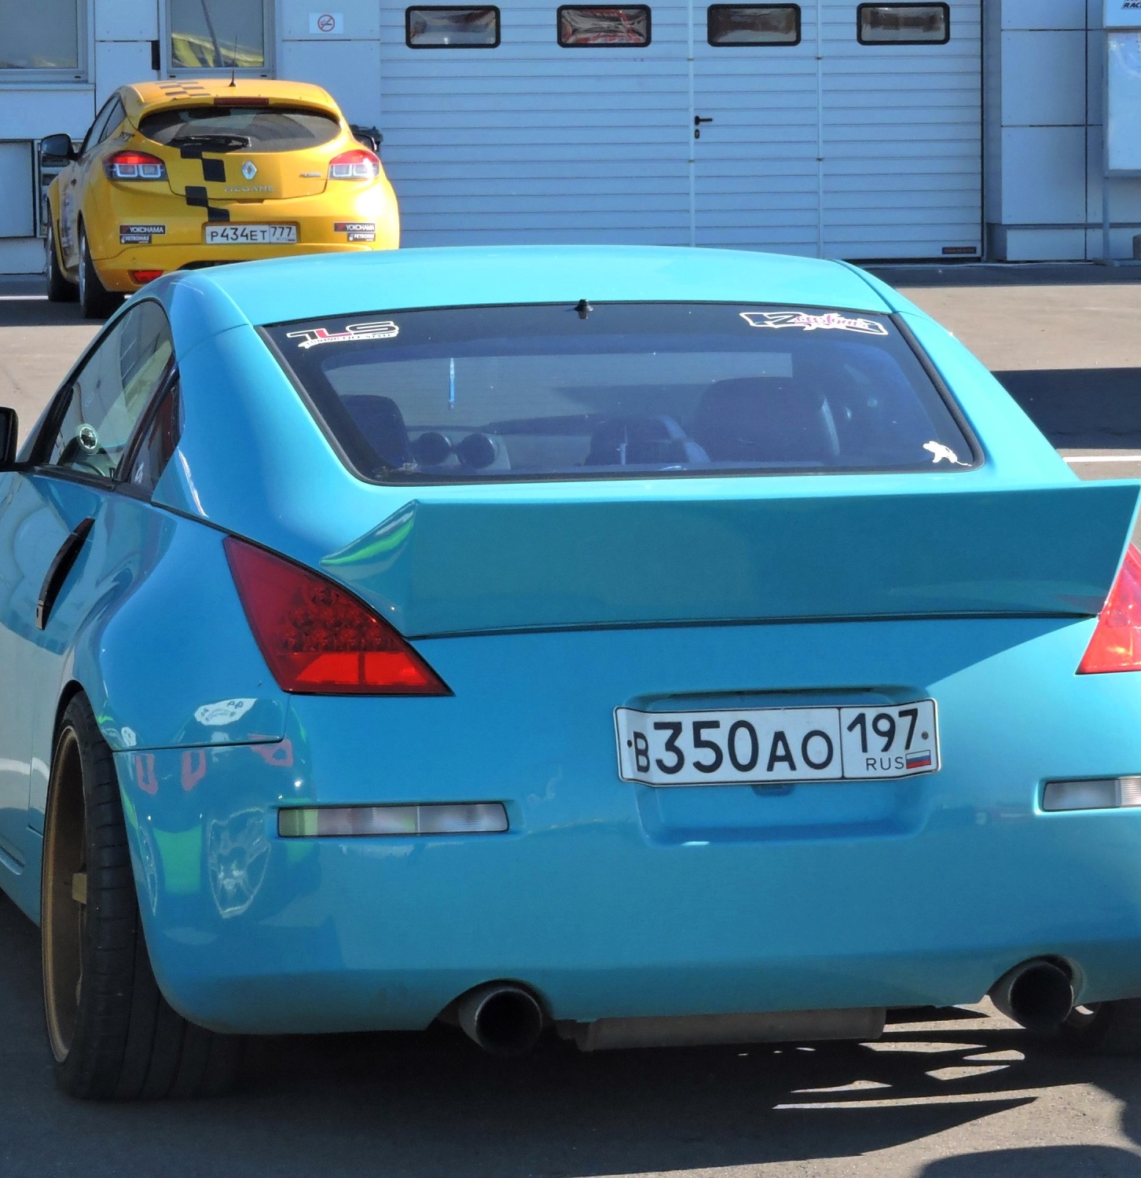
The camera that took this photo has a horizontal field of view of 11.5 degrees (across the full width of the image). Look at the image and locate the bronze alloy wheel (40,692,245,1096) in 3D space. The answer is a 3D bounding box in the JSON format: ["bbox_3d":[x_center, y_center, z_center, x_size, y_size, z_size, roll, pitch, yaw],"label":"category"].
[{"bbox_3d":[-0.667,0.477,9.011,0.275,0.648,0.656,-1,5,-12],"label":"bronze alloy wheel"}]

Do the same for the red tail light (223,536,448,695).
[{"bbox_3d":[-0.353,0.042,8.547,0.260,0.220,0.490,-1,5,-12],"label":"red tail light"}]

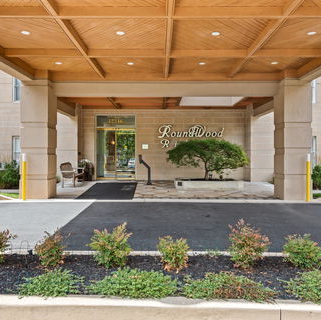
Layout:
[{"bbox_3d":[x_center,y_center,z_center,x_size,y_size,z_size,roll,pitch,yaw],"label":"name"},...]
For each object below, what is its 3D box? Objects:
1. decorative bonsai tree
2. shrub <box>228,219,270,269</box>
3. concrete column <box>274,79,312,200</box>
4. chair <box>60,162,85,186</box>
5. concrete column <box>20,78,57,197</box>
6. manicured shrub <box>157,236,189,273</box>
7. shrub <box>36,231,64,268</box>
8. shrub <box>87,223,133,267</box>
[{"bbox_3d":[1.683,-0.021,11.200,2.880,1.420,2.500,0,1,0],"label":"decorative bonsai tree"},{"bbox_3d":[0.881,0.836,3.200,0.412,0.491,0.400,0,0,1],"label":"shrub"},{"bbox_3d":[3.780,-0.550,9.110,0.790,3.300,0.770,0,0,1],"label":"concrete column"},{"bbox_3d":[-3.230,0.545,11.830,0.600,0.900,0.680,0,1,20],"label":"chair"},{"bbox_3d":[-3.500,-0.560,9.250,0.790,3.290,0.770,0,0,1],"label":"concrete column"},{"bbox_3d":[0.117,0.852,2.880,0.285,0.320,0.280,0,1,0],"label":"manicured shrub"},{"bbox_3d":[-1.029,0.838,2.990,0.290,0.345,0.280,0,1,0],"label":"shrub"},{"bbox_3d":[-0.511,0.856,3.200,0.432,0.452,0.419,0,0,1],"label":"shrub"}]

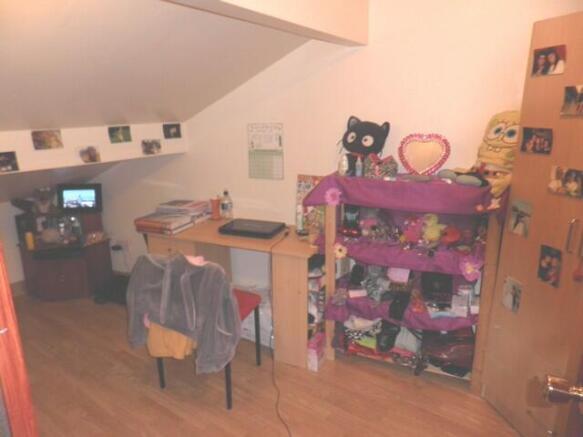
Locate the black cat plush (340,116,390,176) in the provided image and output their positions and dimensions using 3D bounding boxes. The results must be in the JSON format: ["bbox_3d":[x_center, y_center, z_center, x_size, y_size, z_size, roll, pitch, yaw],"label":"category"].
[{"bbox_3d":[0.451,-0.437,2.469,0.267,0.352,0.181,9,18,31],"label":"black cat plush"}]

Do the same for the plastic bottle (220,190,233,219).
[{"bbox_3d":[-0.489,-0.102,3.076,0.076,0.216,0.076,6,16,23],"label":"plastic bottle"}]

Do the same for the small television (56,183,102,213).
[{"bbox_3d":[-1.933,-0.191,3.684,0.387,0.264,0.101,-2,15,-6],"label":"small television"}]

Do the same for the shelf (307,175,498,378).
[{"bbox_3d":[0.681,0.348,2.464,0.936,1.157,0.433,6,16,23],"label":"shelf"}]

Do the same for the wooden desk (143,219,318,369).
[{"bbox_3d":[-0.350,0.449,2.906,1.228,0.755,0.554,6,16,23],"label":"wooden desk"}]

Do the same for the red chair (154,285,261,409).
[{"bbox_3d":[-0.470,0.566,2.360,0.463,0.815,0.523,4,16,18],"label":"red chair"}]

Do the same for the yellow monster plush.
[{"bbox_3d":[1.023,-0.334,2.121,0.302,0.433,0.362,-14,20,-40],"label":"yellow monster plush"}]

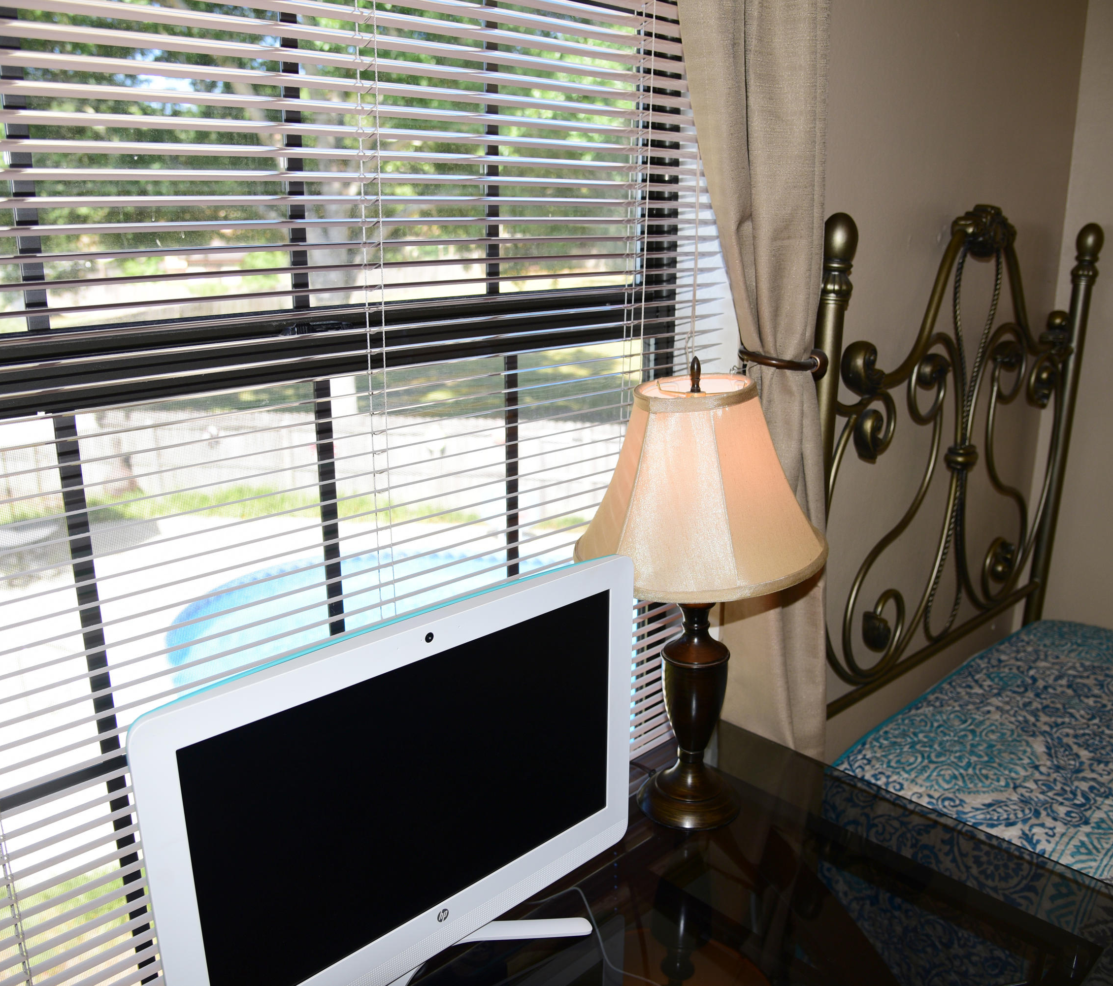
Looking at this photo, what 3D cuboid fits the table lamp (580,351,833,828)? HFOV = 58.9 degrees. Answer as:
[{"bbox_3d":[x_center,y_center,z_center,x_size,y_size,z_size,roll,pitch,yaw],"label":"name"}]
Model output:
[{"bbox_3d":[0.160,0.116,1.106,0.278,0.537,0.278,0,16,0],"label":"table lamp"}]

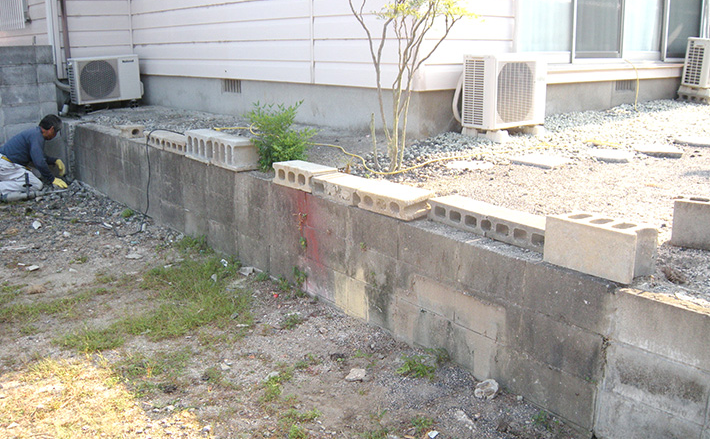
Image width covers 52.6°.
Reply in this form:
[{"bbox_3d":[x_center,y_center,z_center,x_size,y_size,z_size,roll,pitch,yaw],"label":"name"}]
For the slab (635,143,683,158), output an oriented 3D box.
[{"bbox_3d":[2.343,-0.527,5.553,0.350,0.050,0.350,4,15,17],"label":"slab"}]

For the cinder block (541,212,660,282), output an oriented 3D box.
[{"bbox_3d":[0.954,0.102,2.813,0.150,0.190,0.390,-12,18,-39],"label":"cinder block"}]

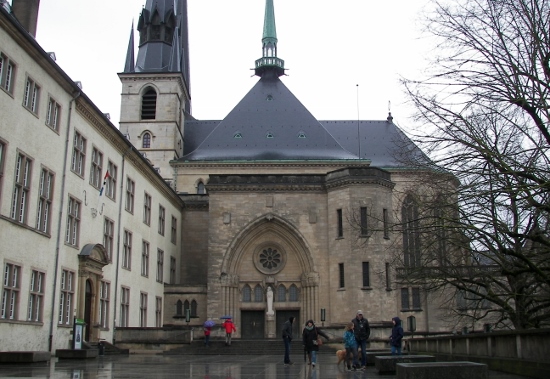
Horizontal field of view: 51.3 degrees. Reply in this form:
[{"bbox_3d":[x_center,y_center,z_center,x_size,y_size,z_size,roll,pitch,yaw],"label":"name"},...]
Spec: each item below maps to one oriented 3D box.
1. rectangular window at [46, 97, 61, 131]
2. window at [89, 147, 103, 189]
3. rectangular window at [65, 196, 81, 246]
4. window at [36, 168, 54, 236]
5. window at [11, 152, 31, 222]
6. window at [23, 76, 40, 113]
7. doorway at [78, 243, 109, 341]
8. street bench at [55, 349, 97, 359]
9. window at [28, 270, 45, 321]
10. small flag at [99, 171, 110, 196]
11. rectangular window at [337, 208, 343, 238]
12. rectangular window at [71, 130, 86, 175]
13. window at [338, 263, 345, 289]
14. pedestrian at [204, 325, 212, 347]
[{"bbox_3d":[-11.490,-3.853,29.705,0.200,1.643,1.539,-2,-15,4],"label":"rectangular window"},{"bbox_3d":[-11.074,-1.275,35.347,0.200,2.350,1.650,-1,-15,4],"label":"window"},{"bbox_3d":[-11.150,1.843,31.665,0.200,2.713,1.750,-2,-15,4],"label":"rectangular window"},{"bbox_3d":[-11.079,0.535,27.493,0.300,3.092,1.504,-1,-15,4],"label":"window"},{"bbox_3d":[-11.702,-0.077,26.459,0.220,3.100,1.400,-1,-15,4],"label":"window"},{"bbox_3d":[-12.473,-4.778,29.335,0.200,1.760,1.520,-1,-15,4],"label":"window"},{"bbox_3d":[-10.250,5.752,31.914,0.750,5.356,2.950,-1,-15,4],"label":"doorway"},{"bbox_3d":[-9.440,7.867,27.207,1.420,0.430,1.150,-1,-15,4],"label":"street bench"},{"bbox_3d":[-12.225,5.418,29.310,0.200,2.600,1.520,-1,-15,4],"label":"window"},{"bbox_3d":[-10.658,-0.357,35.833,0.600,1.500,0.300,-2,-15,4],"label":"small flag"},{"bbox_3d":[5.576,2.921,49.161,0.200,2.500,0.600,13,-21,-41],"label":"rectangular window"},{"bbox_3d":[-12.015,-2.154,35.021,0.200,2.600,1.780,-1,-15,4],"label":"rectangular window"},{"bbox_3d":[4.689,6.092,40.106,0.500,1.814,0.250,-15,-21,42],"label":"window"},{"bbox_3d":[-4.142,8.998,35.507,0.500,1.520,0.400,-3,-16,8],"label":"pedestrian"}]

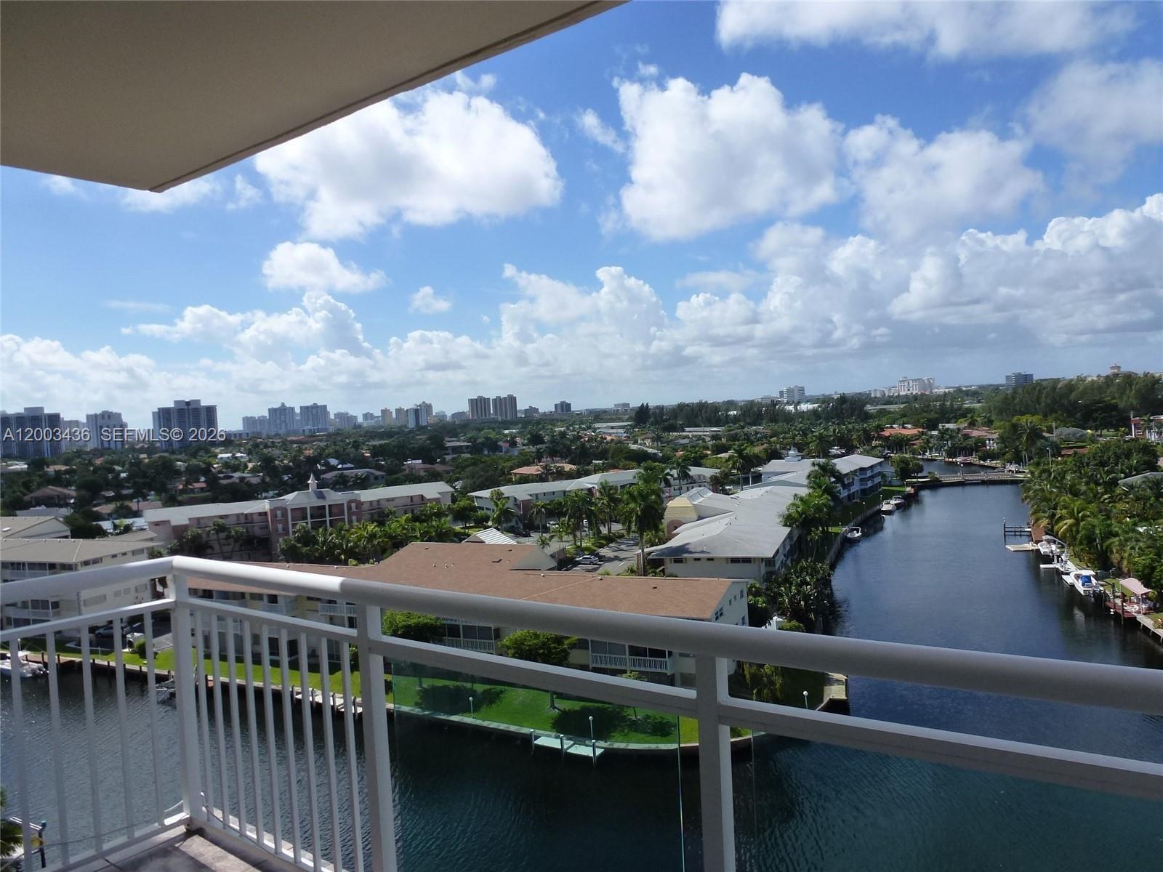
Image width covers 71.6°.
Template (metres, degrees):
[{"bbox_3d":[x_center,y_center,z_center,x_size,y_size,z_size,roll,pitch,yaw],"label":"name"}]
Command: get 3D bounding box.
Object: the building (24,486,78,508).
[{"bbox_3d":[-238.896,28.253,362.665,20.000,8.800,16.000,-5,2,-30],"label":"building"}]

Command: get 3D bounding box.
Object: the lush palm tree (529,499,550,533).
[{"bbox_3d":[-10.111,19.594,193.749,5.200,8.900,5.200,-4,2,0],"label":"lush palm tree"}]

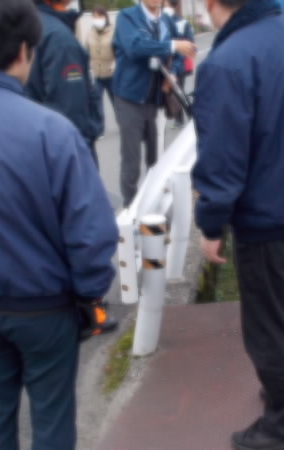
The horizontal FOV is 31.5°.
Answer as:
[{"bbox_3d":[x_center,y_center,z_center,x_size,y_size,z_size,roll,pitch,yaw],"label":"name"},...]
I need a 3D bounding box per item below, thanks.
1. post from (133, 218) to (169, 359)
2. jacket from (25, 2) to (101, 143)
[{"bbox_3d":[0.036,0.300,2.344,0.125,0.700,0.120,2,23,-2],"label":"post"},{"bbox_3d":[-0.399,-0.717,2.429,0.360,0.680,0.520,-12,25,-23],"label":"jacket"}]

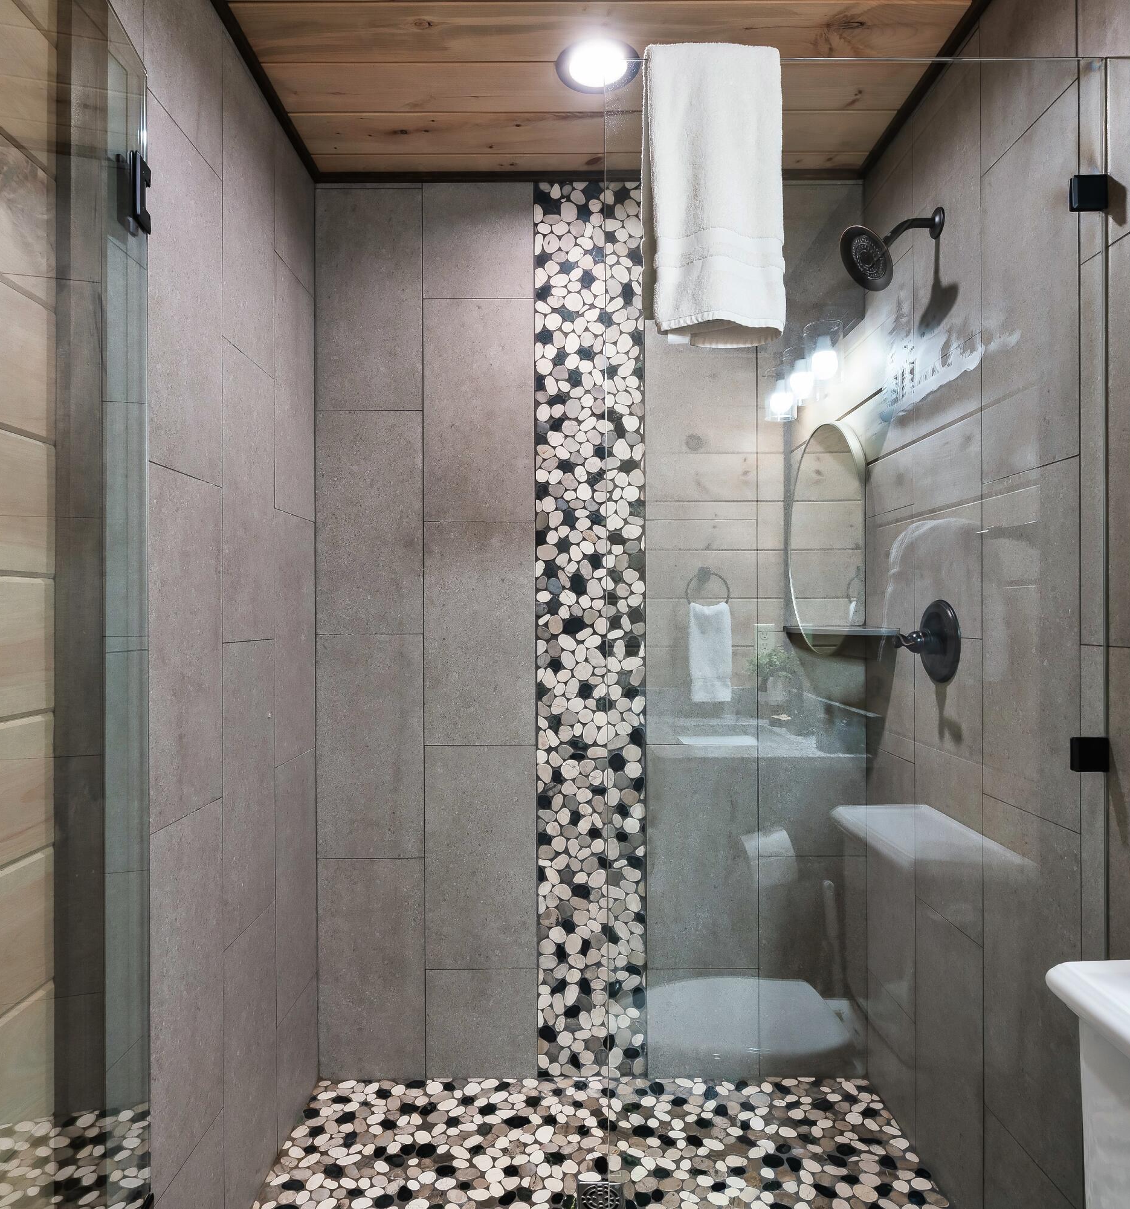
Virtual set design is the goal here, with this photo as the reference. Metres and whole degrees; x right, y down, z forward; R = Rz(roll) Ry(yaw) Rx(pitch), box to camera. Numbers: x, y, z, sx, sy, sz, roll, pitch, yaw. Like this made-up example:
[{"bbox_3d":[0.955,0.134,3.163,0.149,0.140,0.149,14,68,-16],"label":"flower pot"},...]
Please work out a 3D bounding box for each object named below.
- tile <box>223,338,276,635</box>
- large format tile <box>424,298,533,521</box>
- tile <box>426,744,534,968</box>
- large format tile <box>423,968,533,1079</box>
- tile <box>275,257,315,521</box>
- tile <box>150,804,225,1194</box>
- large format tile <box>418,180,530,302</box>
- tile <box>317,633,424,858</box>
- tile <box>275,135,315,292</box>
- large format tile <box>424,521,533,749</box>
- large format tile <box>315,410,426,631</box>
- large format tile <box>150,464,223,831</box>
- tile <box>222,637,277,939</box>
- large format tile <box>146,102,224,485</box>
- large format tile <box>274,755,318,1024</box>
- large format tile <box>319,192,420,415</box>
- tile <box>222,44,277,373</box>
[{"bbox_3d":[-0.686,-0.226,1.750,0.012,0.610,0.296,0,-1,0],"label":"tile"},{"bbox_3d":[-0.234,-0.530,2.195,0.301,0.604,0.010,0,0,0],"label":"large format tile"},{"bbox_3d":[-0.228,0.685,2.189,0.301,0.603,0.010,0,0,0],"label":"tile"},{"bbox_3d":[-0.226,1.146,2.201,0.305,0.298,0.012,0,-1,0],"label":"large format tile"},{"bbox_3d":[-0.682,-0.523,2.029,0.010,0.598,0.310,0,0,0],"label":"tile"},{"bbox_3d":[-0.676,0.679,1.433,0.010,0.606,0.300,0,0,0],"label":"tile"},{"bbox_3d":[-0.236,-0.991,2.198,0.300,0.312,0.010,0,0,0],"label":"large format tile"},{"bbox_3d":[-0.527,0.384,2.190,0.291,0.606,0.010,0,0,0],"label":"tile"},{"bbox_3d":[-0.692,-0.996,2.060,0.012,0.319,0.307,0,-1,0],"label":"tile"},{"bbox_3d":[-0.231,0.078,2.192,0.301,0.605,0.010,0,0,0],"label":"large format tile"},{"bbox_3d":[-0.536,-0.223,2.214,0.298,0.610,0.012,0,-1,0],"label":"large format tile"},{"bbox_3d":[-0.683,0.073,1.446,0.012,0.610,0.302,0,-1,0],"label":"large format tile"},{"bbox_3d":[-0.683,0.386,1.744,0.012,0.610,0.296,0,-1,0],"label":"tile"},{"bbox_3d":[-0.686,-0.538,1.452,0.012,0.610,0.302,0,-1,0],"label":"large format tile"},{"bbox_3d":[-0.678,0.688,2.029,0.010,0.608,0.311,0,0,0],"label":"large format tile"},{"bbox_3d":[-0.533,-0.829,2.196,0.291,0.601,0.010,0,0,0],"label":"large format tile"},{"bbox_3d":[-0.689,-0.837,1.755,0.012,0.610,0.296,0,-1,0],"label":"tile"}]

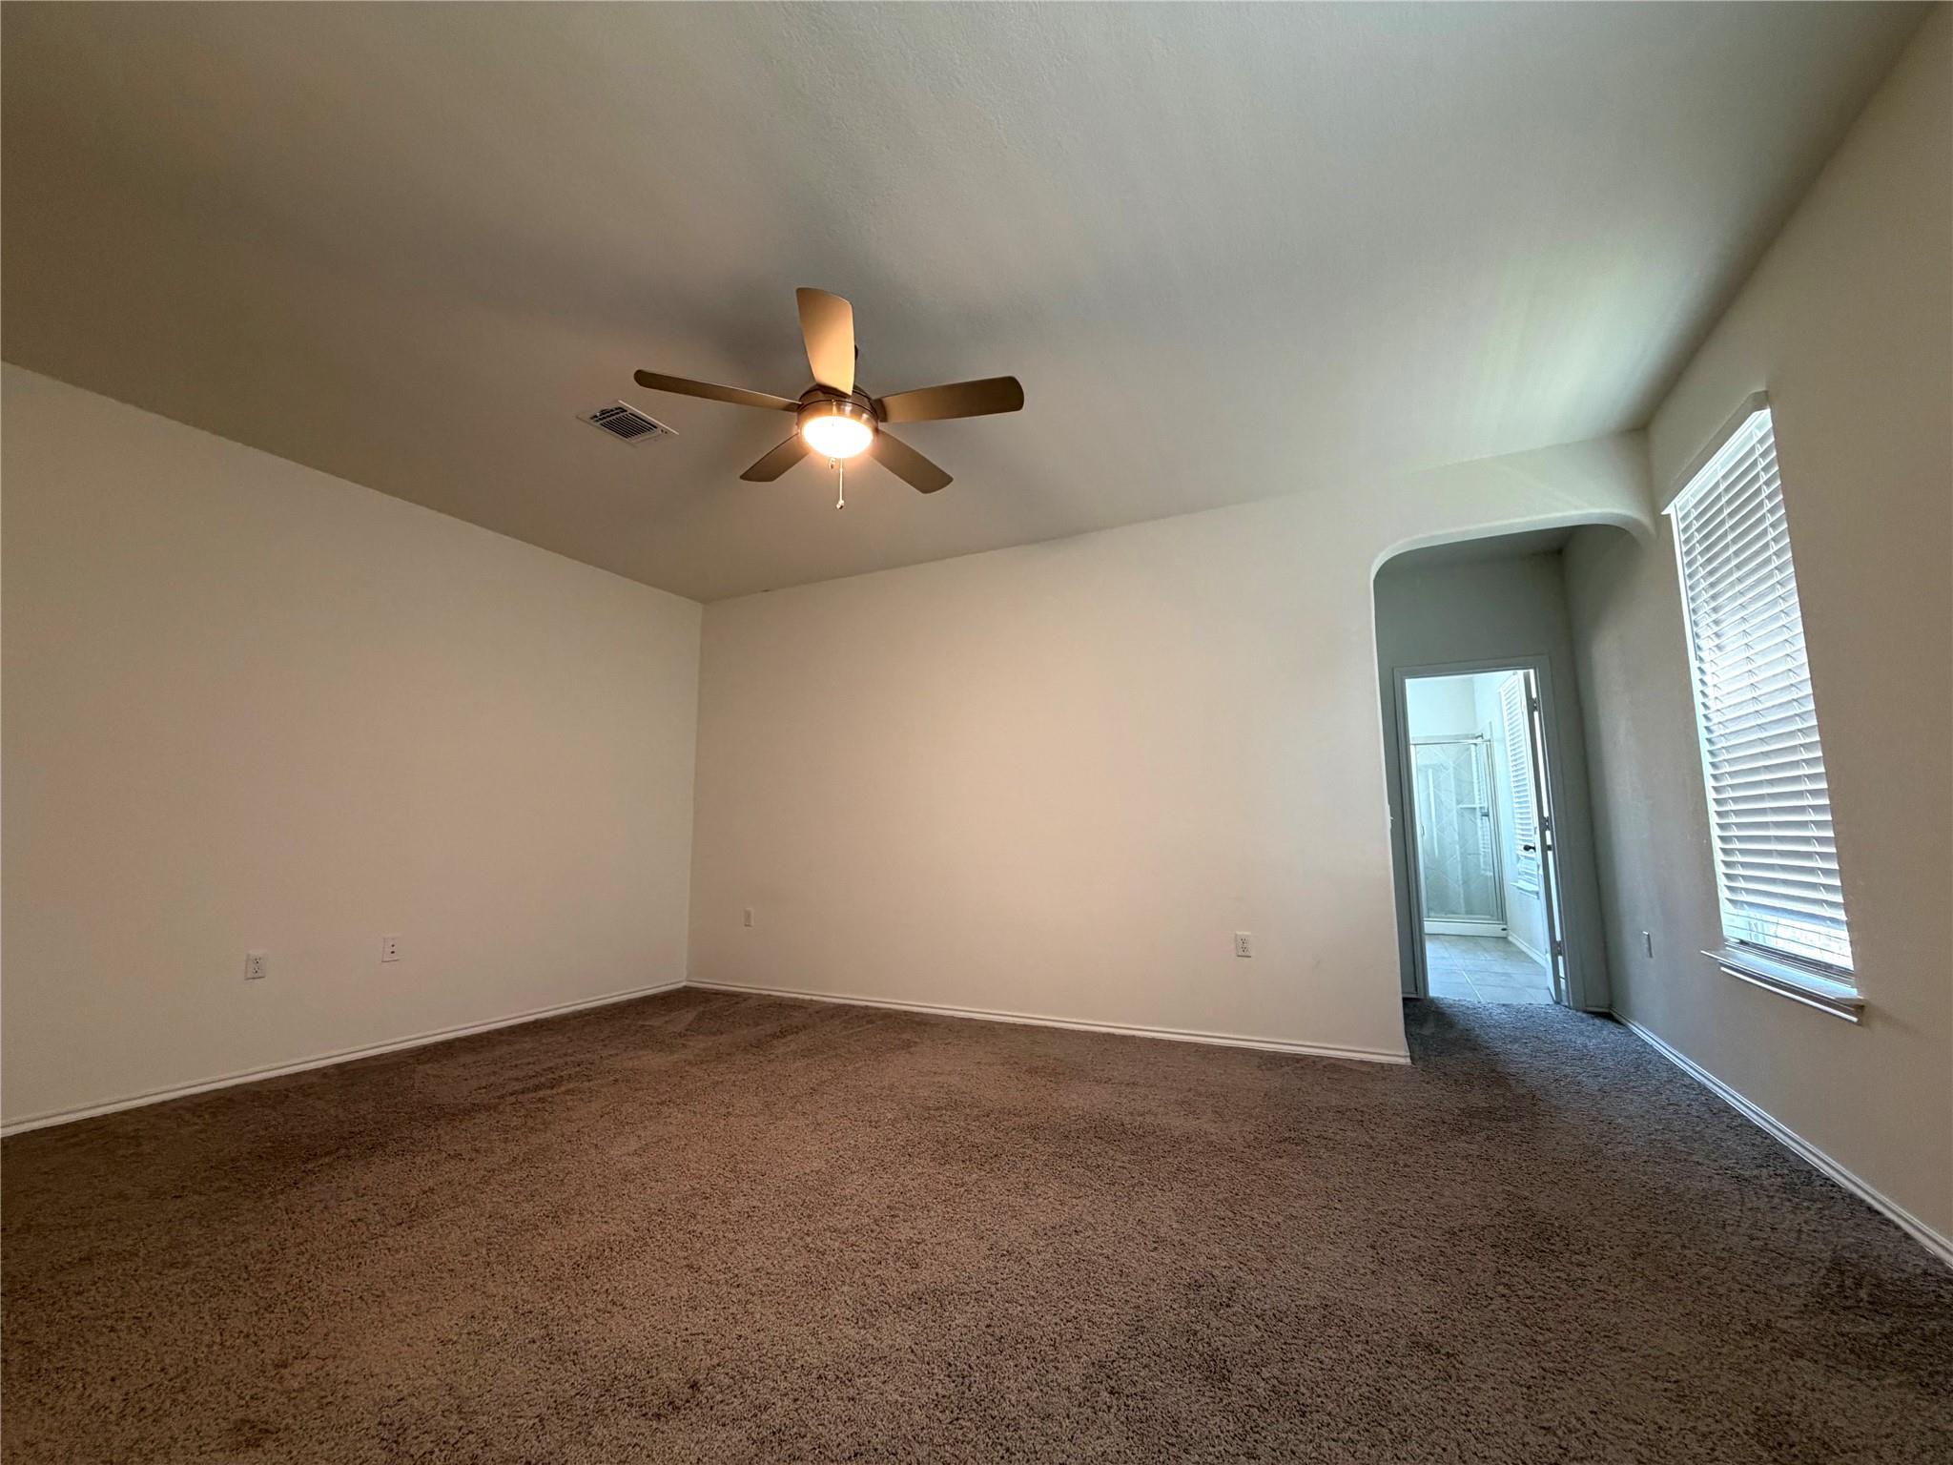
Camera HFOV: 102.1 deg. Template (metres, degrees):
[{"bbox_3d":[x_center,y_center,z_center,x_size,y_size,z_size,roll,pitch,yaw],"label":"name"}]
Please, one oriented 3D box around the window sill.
[{"bbox_3d":[2.592,0.806,2.550,0.120,0.085,0.970,-4,-8,26],"label":"window sill"}]

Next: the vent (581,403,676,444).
[{"bbox_3d":[-1.465,-1.283,3.331,0.258,0.020,0.304,-4,-8,26],"label":"vent"}]

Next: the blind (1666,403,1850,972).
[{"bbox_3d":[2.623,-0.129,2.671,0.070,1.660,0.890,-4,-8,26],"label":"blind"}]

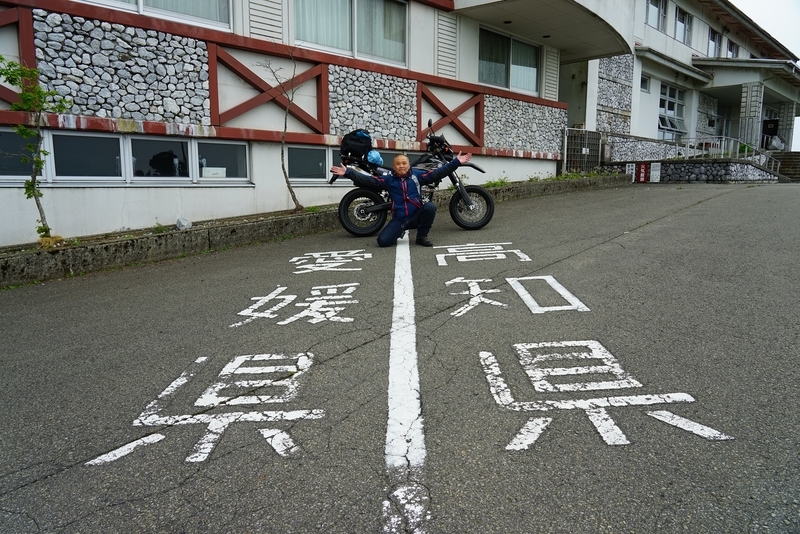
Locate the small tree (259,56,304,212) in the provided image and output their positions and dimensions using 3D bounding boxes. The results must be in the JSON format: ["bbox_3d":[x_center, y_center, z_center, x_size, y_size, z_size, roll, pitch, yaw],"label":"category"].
[{"bbox_3d":[-1.581,-1.792,7.117,0.600,2.080,0.520,0,8,0],"label":"small tree"}]

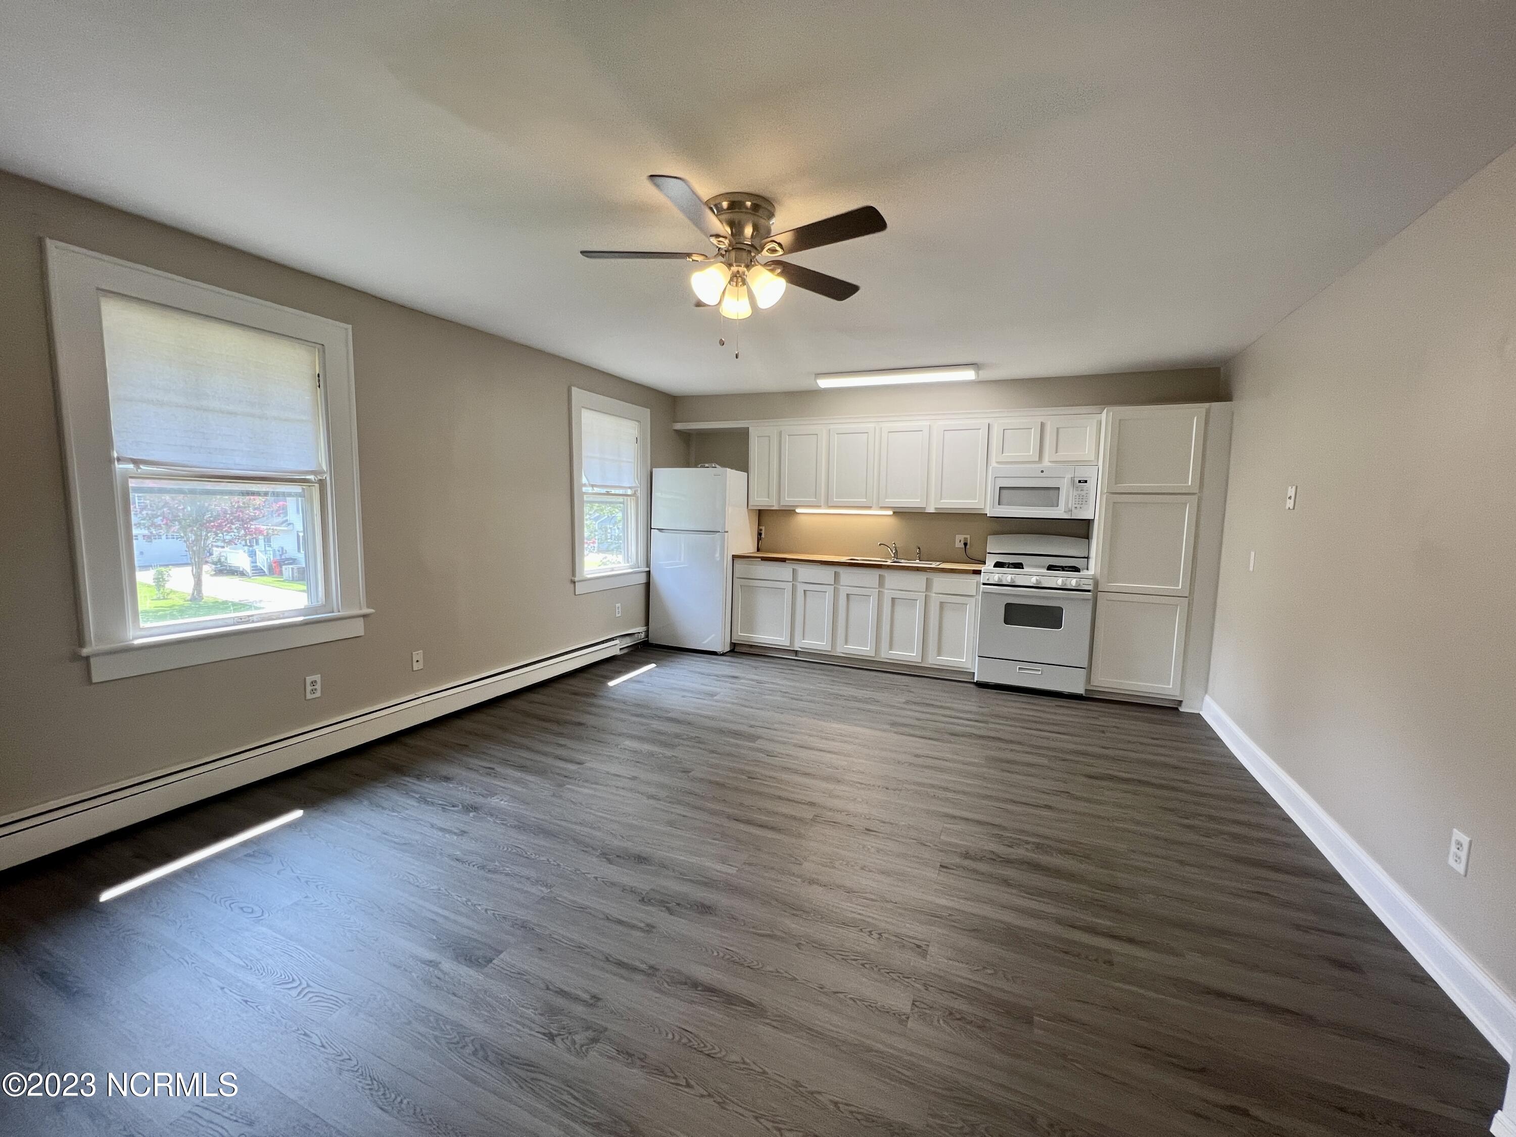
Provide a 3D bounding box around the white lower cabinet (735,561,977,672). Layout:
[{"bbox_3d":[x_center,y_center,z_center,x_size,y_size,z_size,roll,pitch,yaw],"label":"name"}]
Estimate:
[{"bbox_3d":[0.871,0.351,5.206,2.134,0.776,0.610,4,6,23],"label":"white lower cabinet"}]

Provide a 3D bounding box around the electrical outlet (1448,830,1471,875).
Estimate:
[{"bbox_3d":[2.077,0.838,1.682,0.008,0.114,0.071,4,6,24],"label":"electrical outlet"}]

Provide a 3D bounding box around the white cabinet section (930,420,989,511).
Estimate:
[{"bbox_3d":[1.757,-0.863,4.886,0.462,0.751,0.329,4,6,25],"label":"white cabinet section"}]

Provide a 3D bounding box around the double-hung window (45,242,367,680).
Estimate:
[{"bbox_3d":[-2.413,-0.422,2.664,0.100,1.671,1.080,4,6,25],"label":"double-hung window"}]

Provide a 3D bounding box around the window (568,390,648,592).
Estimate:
[{"bbox_3d":[-1.288,-0.647,5.052,0.100,1.669,1.060,4,6,25],"label":"window"}]

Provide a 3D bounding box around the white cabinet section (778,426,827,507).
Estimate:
[{"bbox_3d":[0.488,-0.942,5.469,0.481,0.751,0.329,4,6,25],"label":"white cabinet section"}]

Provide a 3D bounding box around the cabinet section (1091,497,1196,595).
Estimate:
[{"bbox_3d":[2.853,-0.191,4.282,0.578,0.709,0.608,4,6,25],"label":"cabinet section"}]

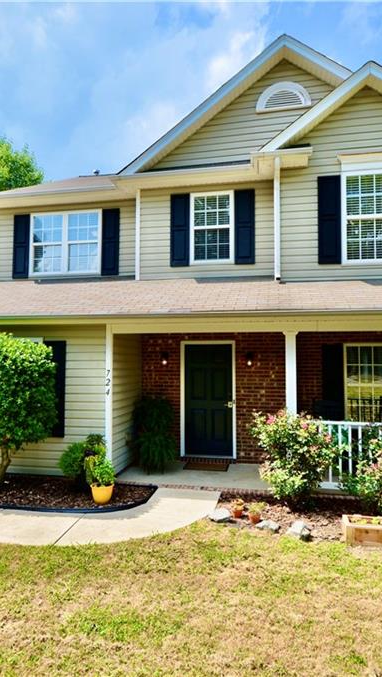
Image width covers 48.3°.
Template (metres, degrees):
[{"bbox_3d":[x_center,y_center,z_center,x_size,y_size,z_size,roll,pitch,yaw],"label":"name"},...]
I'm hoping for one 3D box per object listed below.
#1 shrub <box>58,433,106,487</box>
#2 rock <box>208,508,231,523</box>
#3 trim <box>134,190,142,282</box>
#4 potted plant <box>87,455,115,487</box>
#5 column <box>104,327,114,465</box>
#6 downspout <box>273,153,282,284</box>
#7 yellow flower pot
[{"bbox_3d":[-1.568,1.802,6.189,0.610,0.770,0.570,0,-3,11],"label":"shrub"},{"bbox_3d":[0.357,2.107,5.148,0.276,0.148,0.197,-1,-3,11],"label":"rock"},{"bbox_3d":[-1.038,-2.042,8.340,0.117,1.825,0.110,0,-3,11],"label":"trim"},{"bbox_3d":[-1.180,1.751,5.629,0.360,0.430,0.350,0,-3,11],"label":"potted plant"},{"bbox_3d":[-1.198,0.943,6.299,0.108,2.305,0.079,-1,-3,11],"label":"column"},{"bbox_3d":[1.368,-1.902,6.731,0.089,2.002,0.079,-1,-3,11],"label":"downspout"},{"bbox_3d":[-1.177,2.043,5.611,0.290,0.235,0.290,0,-3,0],"label":"yellow flower pot"}]

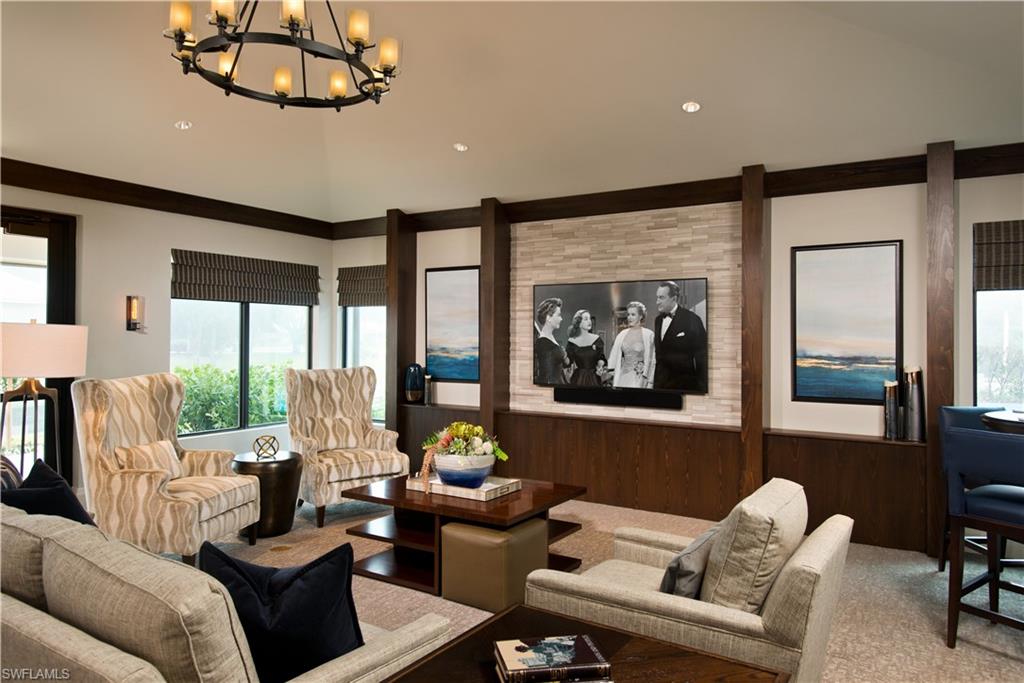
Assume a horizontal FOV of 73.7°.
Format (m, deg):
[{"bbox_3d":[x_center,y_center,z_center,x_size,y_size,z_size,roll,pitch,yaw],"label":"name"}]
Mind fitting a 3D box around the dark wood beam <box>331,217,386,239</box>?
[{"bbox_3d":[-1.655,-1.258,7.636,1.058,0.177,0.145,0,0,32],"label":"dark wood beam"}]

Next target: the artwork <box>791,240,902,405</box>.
[{"bbox_3d":[2.419,-0.127,4.949,0.719,1.148,0.045,0,1,31],"label":"artwork"}]

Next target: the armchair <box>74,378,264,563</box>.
[{"bbox_3d":[-2.184,0.811,4.406,0.860,1.140,0.760,0,0,11],"label":"armchair"}]

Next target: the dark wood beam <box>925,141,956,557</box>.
[{"bbox_3d":[2.922,0.059,4.662,0.147,2.770,0.296,0,0,32],"label":"dark wood beam"}]

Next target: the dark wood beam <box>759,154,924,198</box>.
[{"bbox_3d":[2.447,-1.198,5.031,1.059,0.178,0.166,0,0,32],"label":"dark wood beam"}]

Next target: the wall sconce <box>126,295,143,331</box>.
[{"bbox_3d":[-3.089,-0.231,5.601,0.100,0.288,0.100,0,1,31],"label":"wall sconce"}]

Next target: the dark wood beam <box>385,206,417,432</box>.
[{"bbox_3d":[-1.156,0.041,7.176,0.149,2.770,0.296,0,0,32],"label":"dark wood beam"}]

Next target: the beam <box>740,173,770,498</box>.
[{"bbox_3d":[1.895,0.054,5.295,0.147,2.770,0.296,0,0,32],"label":"beam"}]

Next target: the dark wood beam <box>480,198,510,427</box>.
[{"bbox_3d":[-0.153,0.037,6.638,0.171,2.804,0.273,0,0,32],"label":"dark wood beam"}]

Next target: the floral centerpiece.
[{"bbox_3d":[-0.303,0.709,4.262,0.470,0.390,0.400,0,1,31],"label":"floral centerpiece"}]

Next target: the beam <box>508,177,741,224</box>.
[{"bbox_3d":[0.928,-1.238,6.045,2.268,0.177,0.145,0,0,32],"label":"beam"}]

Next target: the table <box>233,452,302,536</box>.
[{"bbox_3d":[-1.846,1.150,5.159,0.503,0.558,0.503,0,0,0],"label":"table"}]

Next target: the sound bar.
[{"bbox_3d":[0.895,0.486,5.847,1.142,0.120,0.100,0,1,31],"label":"sound bar"}]

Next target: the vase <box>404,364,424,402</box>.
[{"bbox_3d":[-0.994,0.426,6.959,0.194,0.403,0.194,0,0,0],"label":"vase"}]

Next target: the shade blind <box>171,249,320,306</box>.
[{"bbox_3d":[-2.652,-0.628,7.023,0.080,0.450,1.762,0,0,32],"label":"shade blind"}]

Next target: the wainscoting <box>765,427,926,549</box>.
[{"bbox_3d":[2.427,1.067,5.014,1.059,0.749,0.217,0,0,32],"label":"wainscoting"}]

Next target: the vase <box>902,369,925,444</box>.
[{"bbox_3d":[2.811,0.436,4.768,0.150,0.518,0.150,0,0,32],"label":"vase"}]

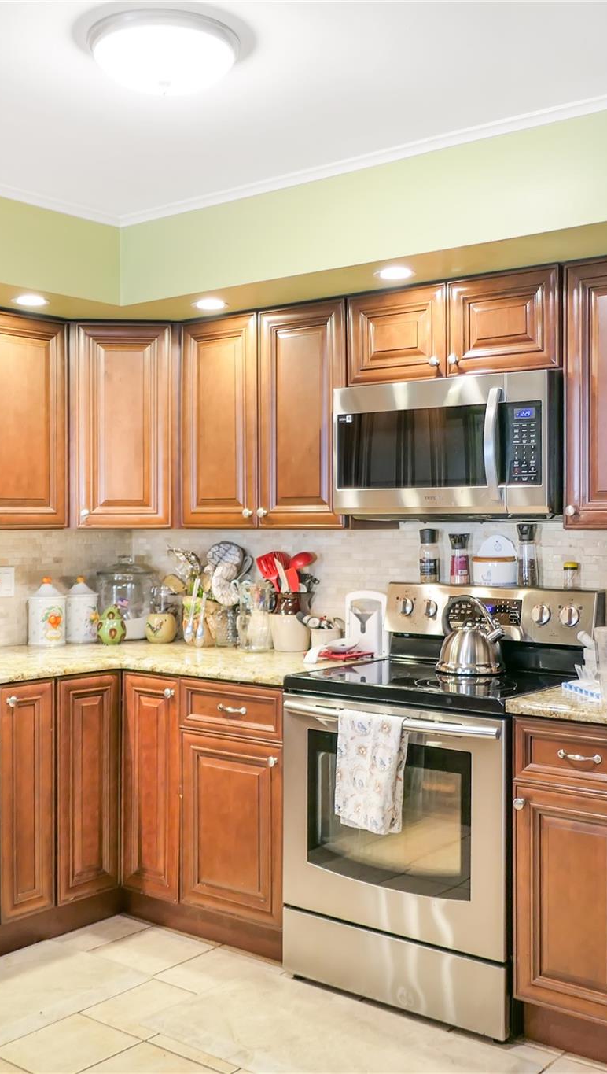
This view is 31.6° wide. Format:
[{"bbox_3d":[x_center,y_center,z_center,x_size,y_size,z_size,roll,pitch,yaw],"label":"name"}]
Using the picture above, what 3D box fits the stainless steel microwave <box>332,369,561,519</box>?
[{"bbox_3d":[0.526,-0.268,3.435,0.752,0.412,0.427,0,1,39],"label":"stainless steel microwave"}]

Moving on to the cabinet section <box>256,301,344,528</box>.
[{"bbox_3d":[0.088,-0.414,3.812,0.380,0.762,0.320,0,1,37],"label":"cabinet section"}]

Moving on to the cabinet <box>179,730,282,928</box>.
[{"bbox_3d":[-0.061,0.963,3.816,0.463,0.598,0.589,0,1,39],"label":"cabinet"}]

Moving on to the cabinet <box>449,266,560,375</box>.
[{"bbox_3d":[0.696,-0.641,3.324,0.370,0.299,0.323,0,1,38],"label":"cabinet"}]

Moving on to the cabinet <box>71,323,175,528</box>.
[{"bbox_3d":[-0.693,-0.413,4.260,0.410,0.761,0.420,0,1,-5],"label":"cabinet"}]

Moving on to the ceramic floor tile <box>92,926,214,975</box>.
[{"bbox_3d":[-0.495,1.372,3.555,0.304,0.010,0.302,0,1,39],"label":"ceramic floor tile"}]

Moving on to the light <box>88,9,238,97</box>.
[{"bbox_3d":[-0.303,-1.018,2.341,0.329,0.116,0.329,0,1,0],"label":"light"}]

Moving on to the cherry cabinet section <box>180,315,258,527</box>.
[{"bbox_3d":[-0.215,-0.415,4.042,0.378,0.762,0.320,0,1,37],"label":"cherry cabinet section"}]

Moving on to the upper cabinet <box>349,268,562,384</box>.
[{"bbox_3d":[0.553,-0.642,3.463,0.768,0.293,0.343,0,1,39],"label":"upper cabinet"}]

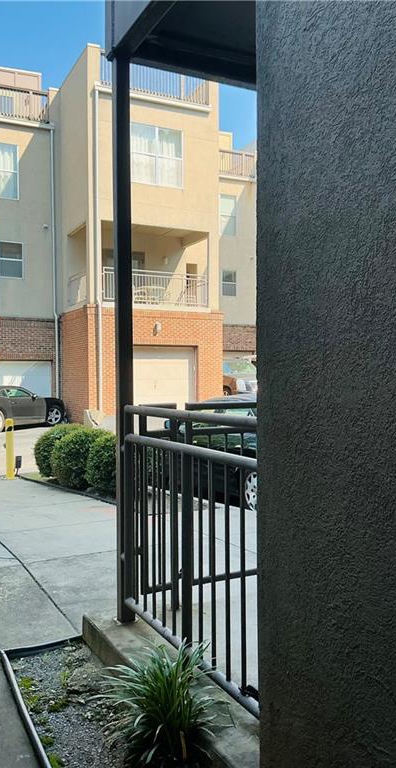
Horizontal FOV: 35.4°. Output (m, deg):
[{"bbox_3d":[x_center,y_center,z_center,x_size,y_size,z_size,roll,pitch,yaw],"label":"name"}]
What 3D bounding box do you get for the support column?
[{"bbox_3d":[-0.371,-0.215,3.131,0.071,2.840,0.071,-1,1,-26],"label":"support column"}]

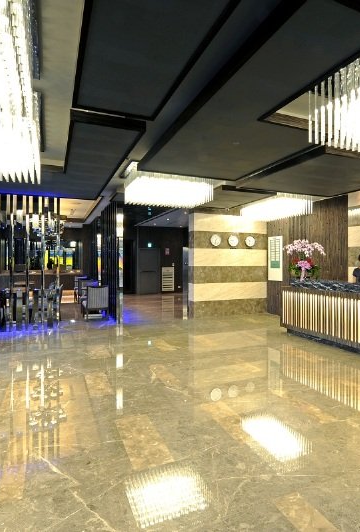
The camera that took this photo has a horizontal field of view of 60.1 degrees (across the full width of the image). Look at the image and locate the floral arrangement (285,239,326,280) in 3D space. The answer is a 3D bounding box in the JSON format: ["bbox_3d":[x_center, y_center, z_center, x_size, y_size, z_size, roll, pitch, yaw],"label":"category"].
[{"bbox_3d":[2.640,-0.134,6.618,0.750,0.884,0.580,1,1,45],"label":"floral arrangement"}]

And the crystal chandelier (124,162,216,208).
[{"bbox_3d":[-0.186,-1.288,5.180,1.280,0.435,0.906,0,1,-23],"label":"crystal chandelier"}]

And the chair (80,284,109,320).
[{"bbox_3d":[-2.144,0.919,7.952,0.558,0.848,0.725,0,1,-23],"label":"chair"}]

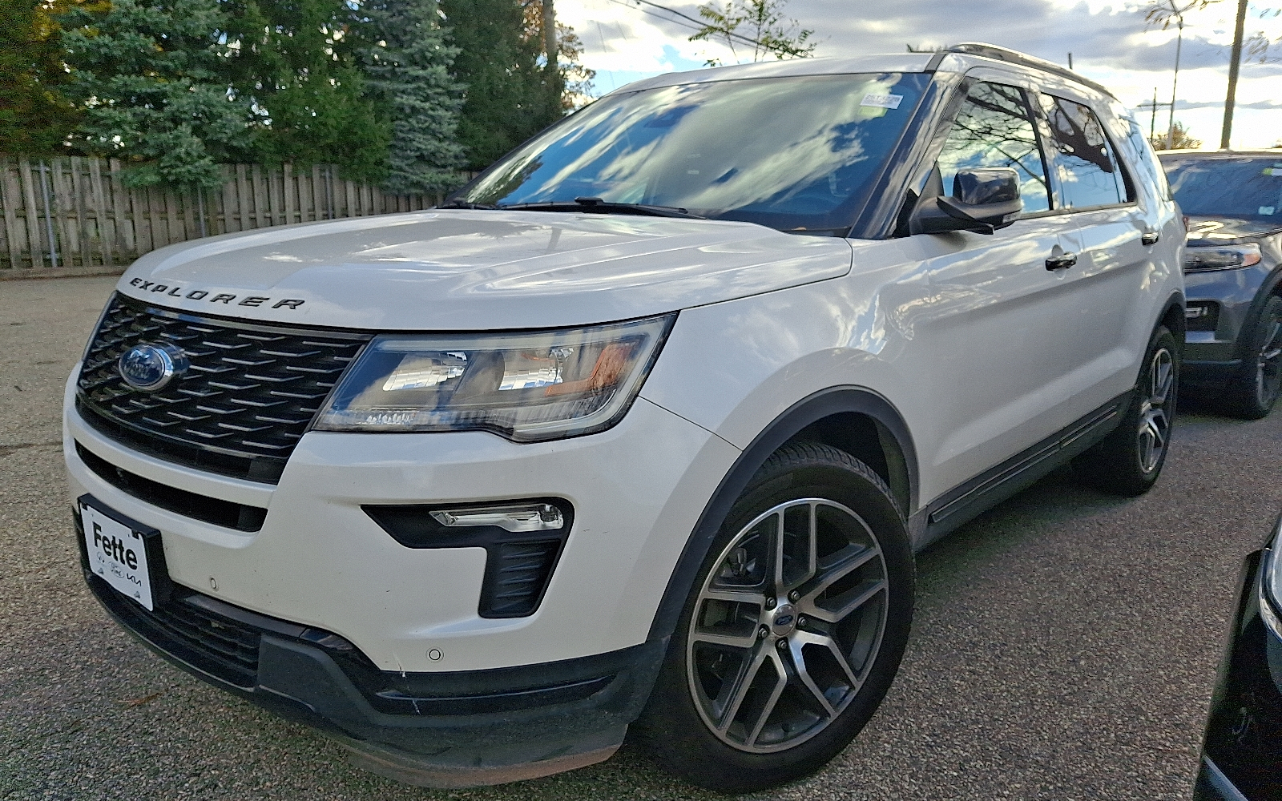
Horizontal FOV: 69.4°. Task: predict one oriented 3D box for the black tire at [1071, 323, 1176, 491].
[{"bbox_3d":[2.162,0.031,4.098,0.260,0.760,0.760,9,14,41],"label":"black tire"}]

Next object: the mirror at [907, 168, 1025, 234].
[{"bbox_3d":[0.781,-0.465,2.176,0.260,0.170,0.210,9,14,41],"label":"mirror"}]

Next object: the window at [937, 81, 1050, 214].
[{"bbox_3d":[0.985,-0.741,2.659,0.060,0.437,0.920,-18,-4,43],"label":"window"}]

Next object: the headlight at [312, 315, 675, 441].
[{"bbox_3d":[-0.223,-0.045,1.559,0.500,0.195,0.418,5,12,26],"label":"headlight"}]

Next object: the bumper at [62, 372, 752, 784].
[{"bbox_3d":[-0.768,0.250,2.072,1.950,0.690,0.700,9,14,41],"label":"bumper"}]

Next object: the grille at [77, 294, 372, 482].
[{"bbox_3d":[-0.923,-0.046,1.841,1.130,0.270,0.200,9,14,41],"label":"grille"}]

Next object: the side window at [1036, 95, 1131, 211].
[{"bbox_3d":[1.554,-0.875,3.289,0.060,0.427,0.840,-19,-4,43],"label":"side window"}]

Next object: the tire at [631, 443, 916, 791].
[{"bbox_3d":[0.257,0.443,1.997,0.760,0.760,0.260,-7,13,-31],"label":"tire"}]

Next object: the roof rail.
[{"bbox_3d":[1.525,-1.231,3.477,0.070,0.120,1.800,9,14,41],"label":"roof rail"}]

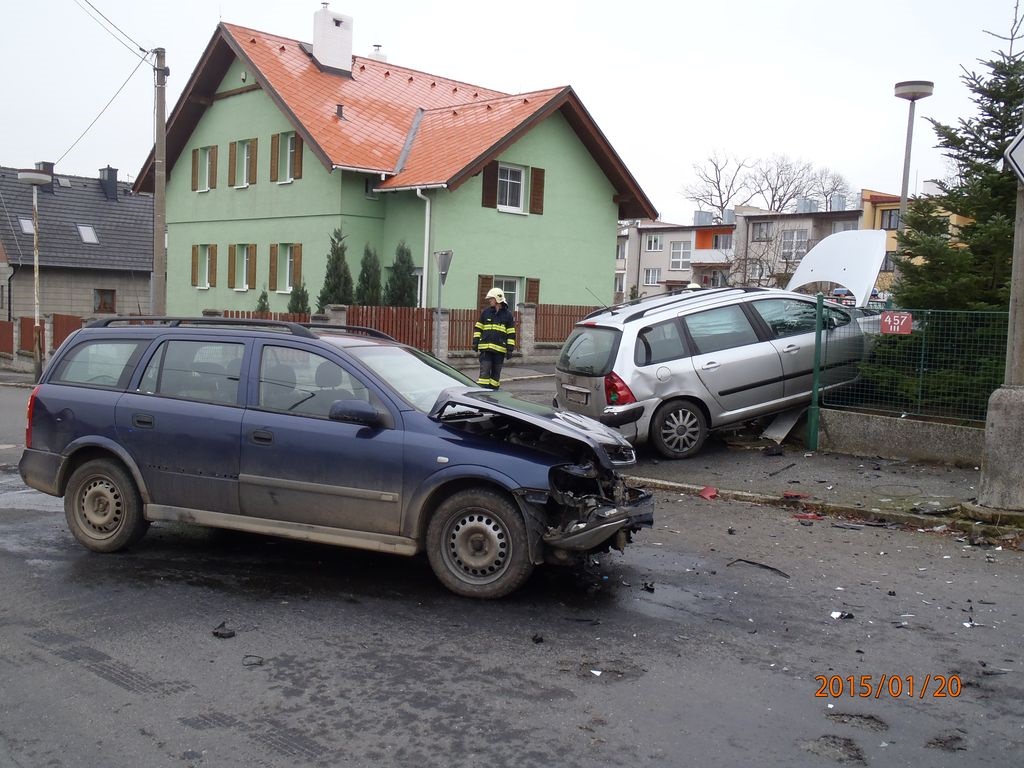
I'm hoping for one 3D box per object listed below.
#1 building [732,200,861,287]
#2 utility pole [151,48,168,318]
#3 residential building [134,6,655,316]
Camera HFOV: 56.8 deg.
[{"bbox_3d":[23.996,-9.568,70.907,10.000,6.800,9.800,-3,8,-43],"label":"building"},{"bbox_3d":[-8.108,-4.089,21.842,0.340,7.100,0.340,2,6,0],"label":"utility pole"},{"bbox_3d":[-3.209,-6.107,30.090,13.600,9.600,12.000,8,8,44],"label":"residential building"}]

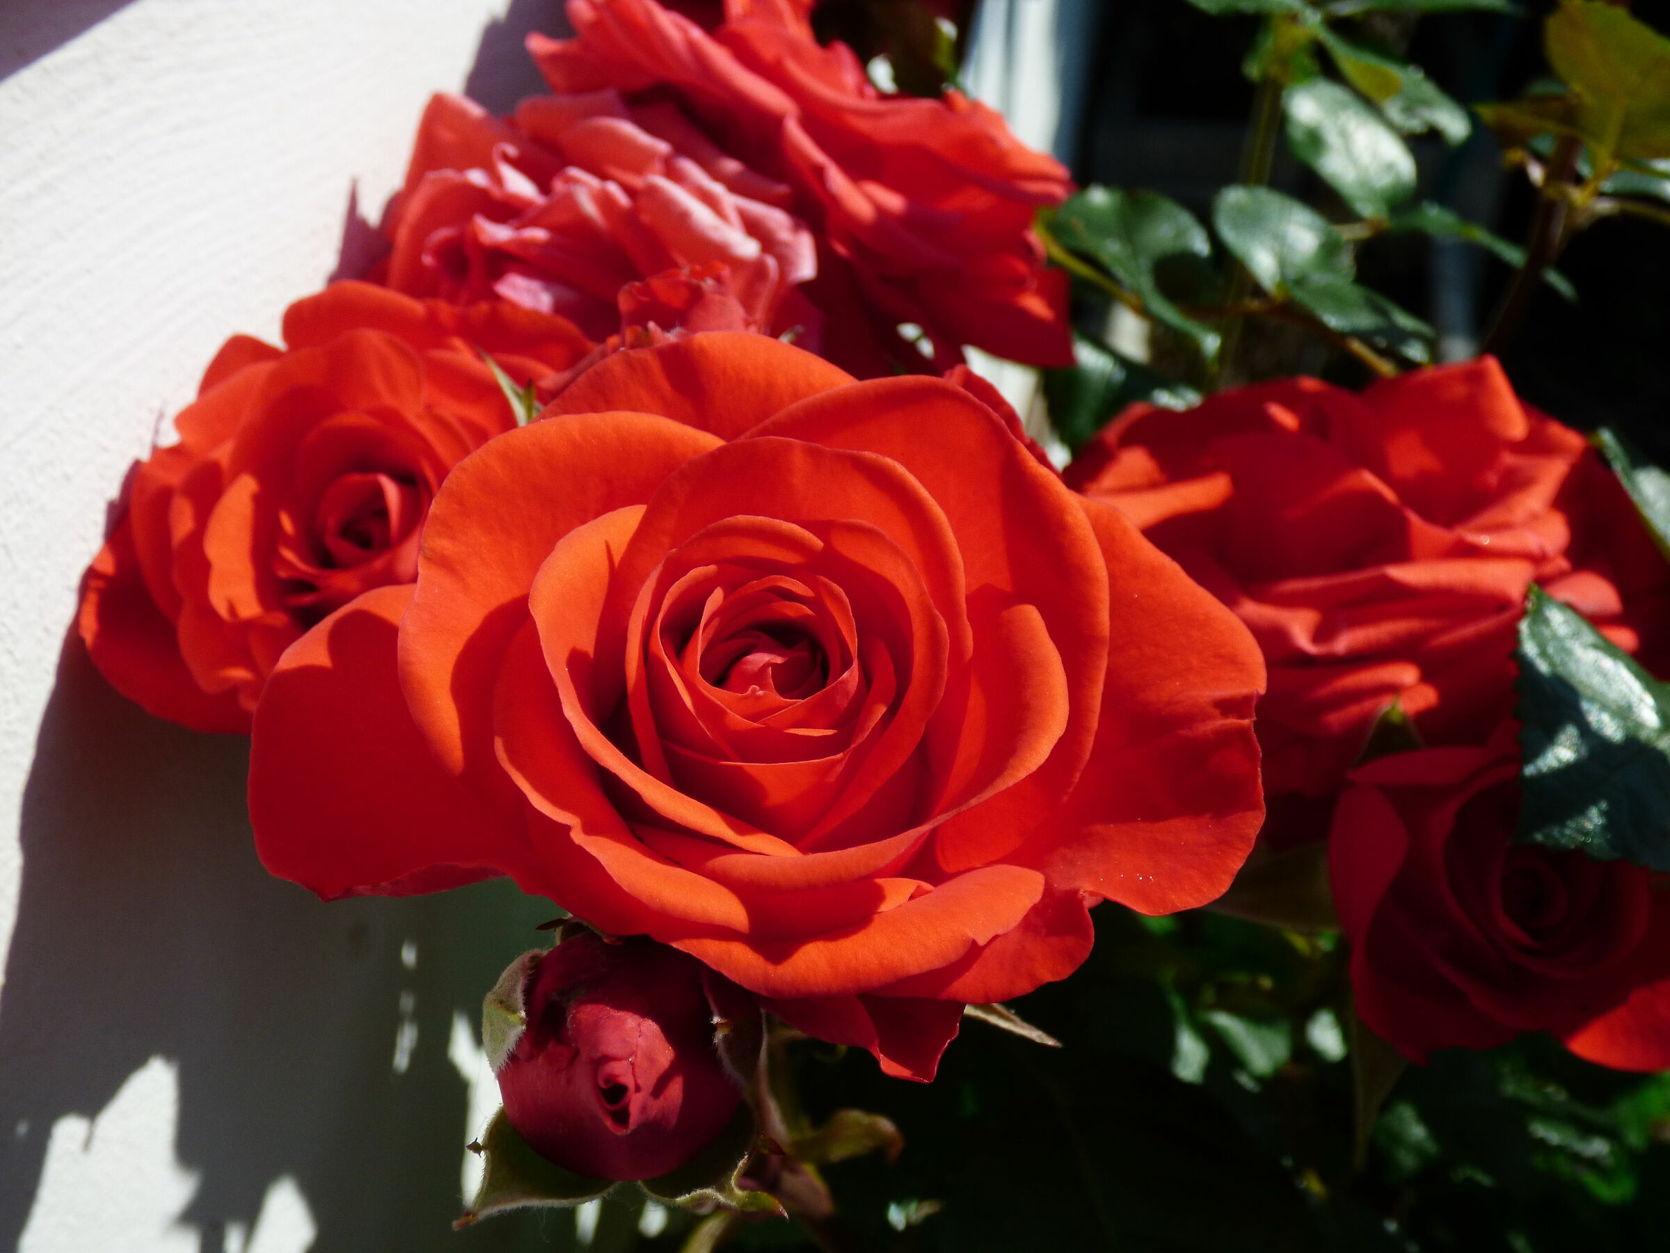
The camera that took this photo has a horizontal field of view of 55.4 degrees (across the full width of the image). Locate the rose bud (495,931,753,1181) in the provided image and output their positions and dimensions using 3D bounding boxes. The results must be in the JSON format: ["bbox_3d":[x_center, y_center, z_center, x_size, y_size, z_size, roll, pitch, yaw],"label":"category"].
[{"bbox_3d":[-0.026,0.053,0.197,0.031,0.031,0.035,2,-6,-6],"label":"rose bud"}]

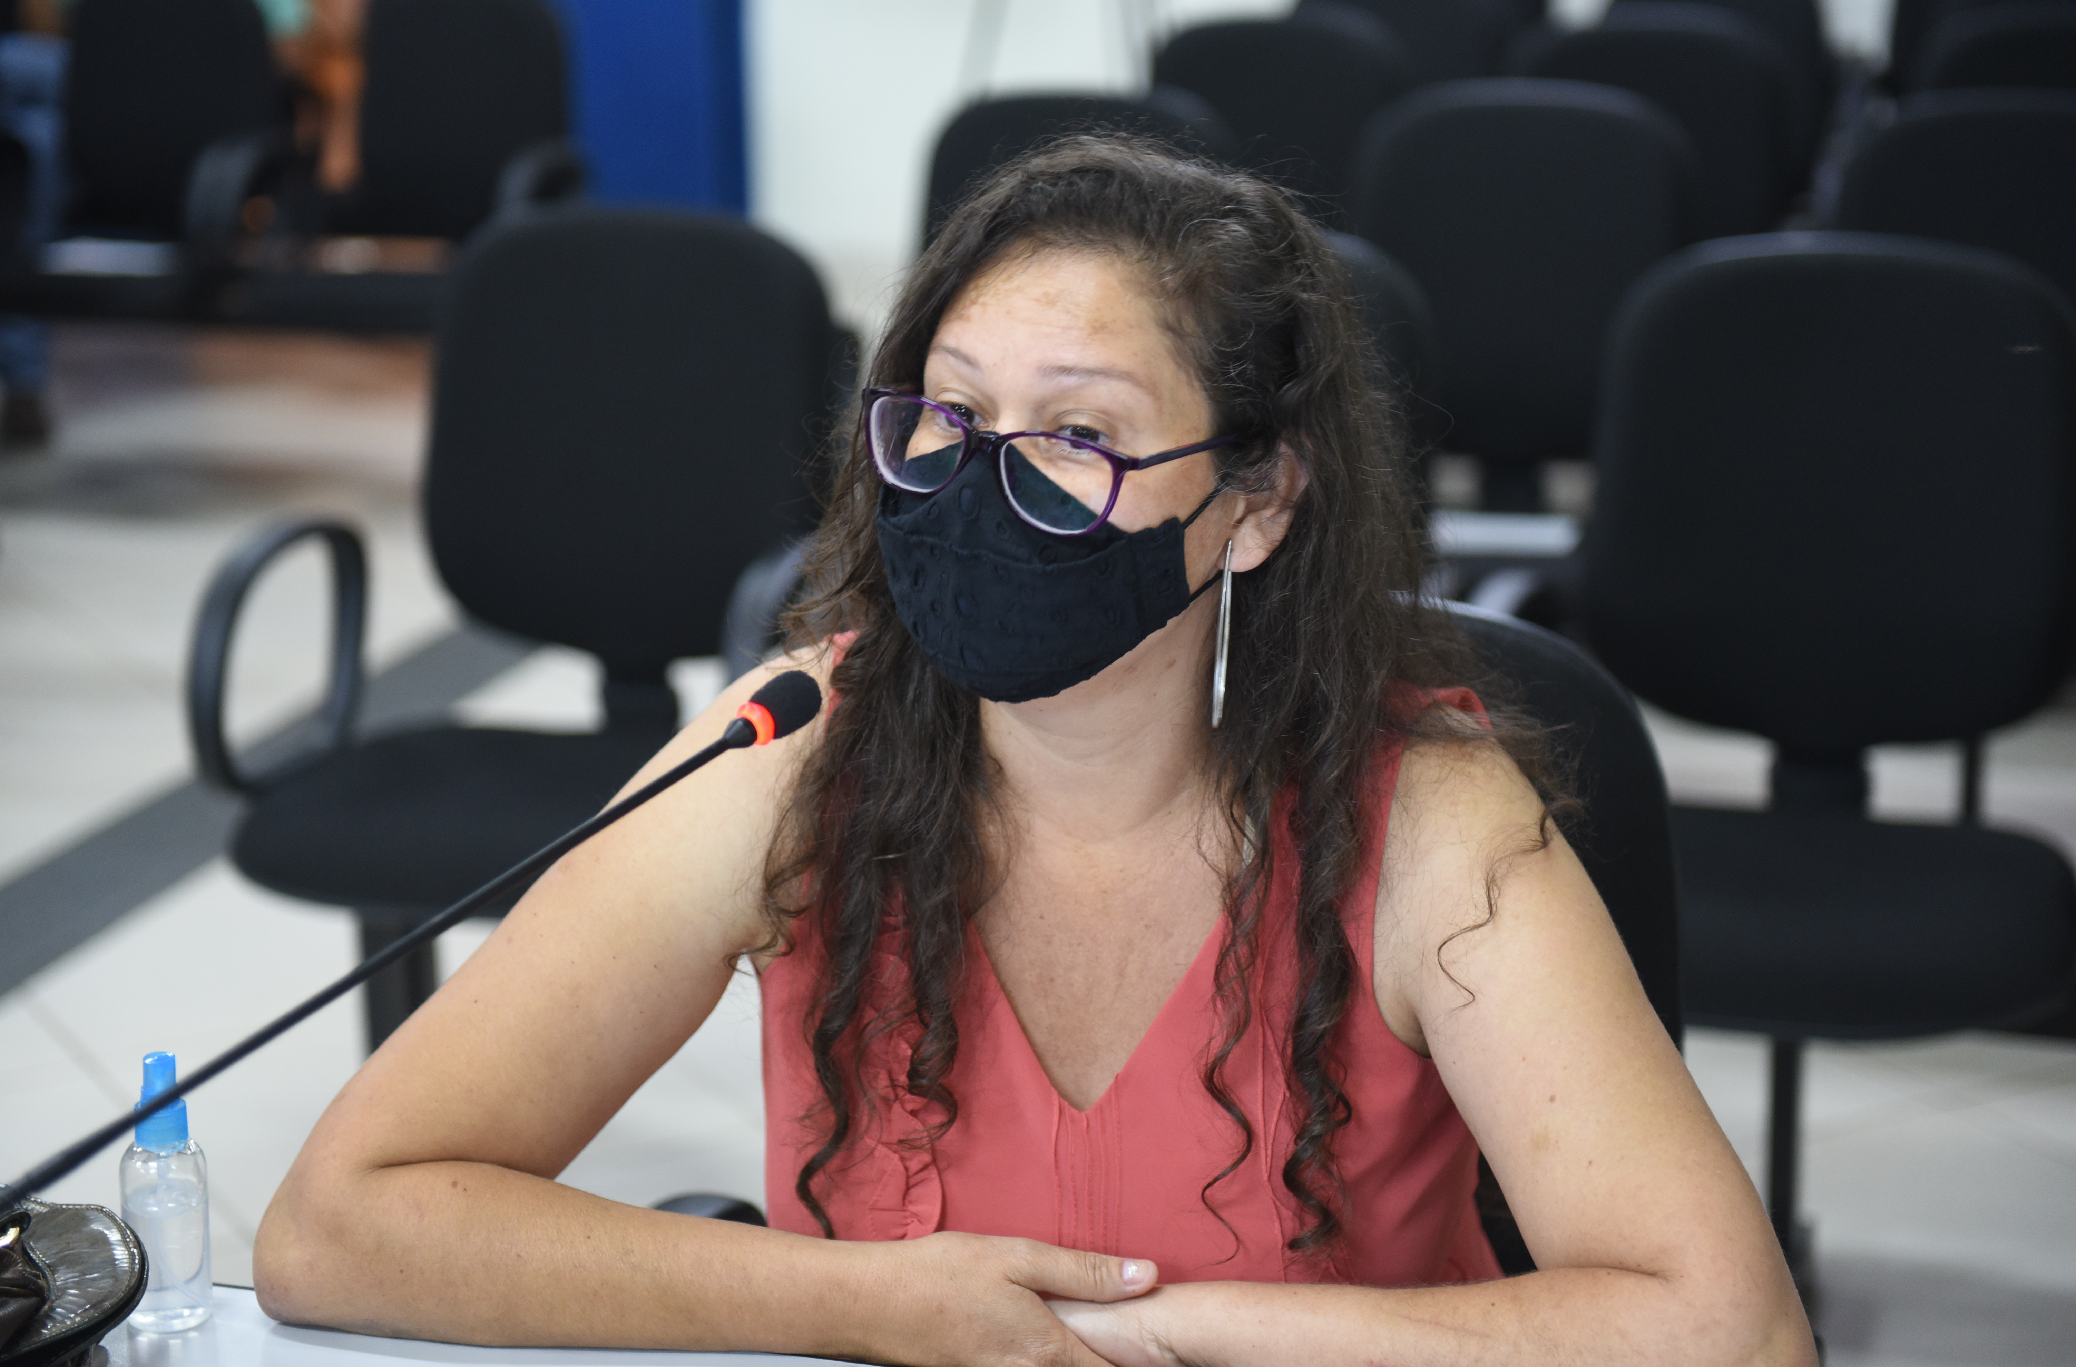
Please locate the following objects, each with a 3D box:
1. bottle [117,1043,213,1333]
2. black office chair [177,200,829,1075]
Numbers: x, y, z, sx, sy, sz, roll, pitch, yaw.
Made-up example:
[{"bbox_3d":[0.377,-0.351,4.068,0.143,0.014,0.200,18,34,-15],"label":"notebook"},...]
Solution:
[{"bbox_3d":[-0.359,0.205,1.565,0.037,0.116,0.037,0,15,0],"label":"bottle"},{"bbox_3d":[-0.460,0.045,3.655,0.600,0.930,0.620,4,15,15],"label":"black office chair"}]

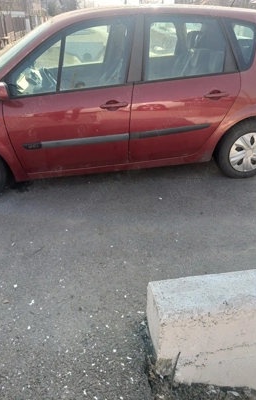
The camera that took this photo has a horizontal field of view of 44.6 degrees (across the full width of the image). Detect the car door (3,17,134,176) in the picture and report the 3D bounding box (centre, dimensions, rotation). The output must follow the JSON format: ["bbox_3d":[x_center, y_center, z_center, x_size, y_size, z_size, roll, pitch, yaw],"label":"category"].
[{"bbox_3d":[-0.482,-0.856,2.709,1.150,1.230,0.250,-5,30,-7],"label":"car door"}]

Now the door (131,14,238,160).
[{"bbox_3d":[0.481,-0.959,2.823,1.020,1.220,0.250,-5,30,-7],"label":"door"}]

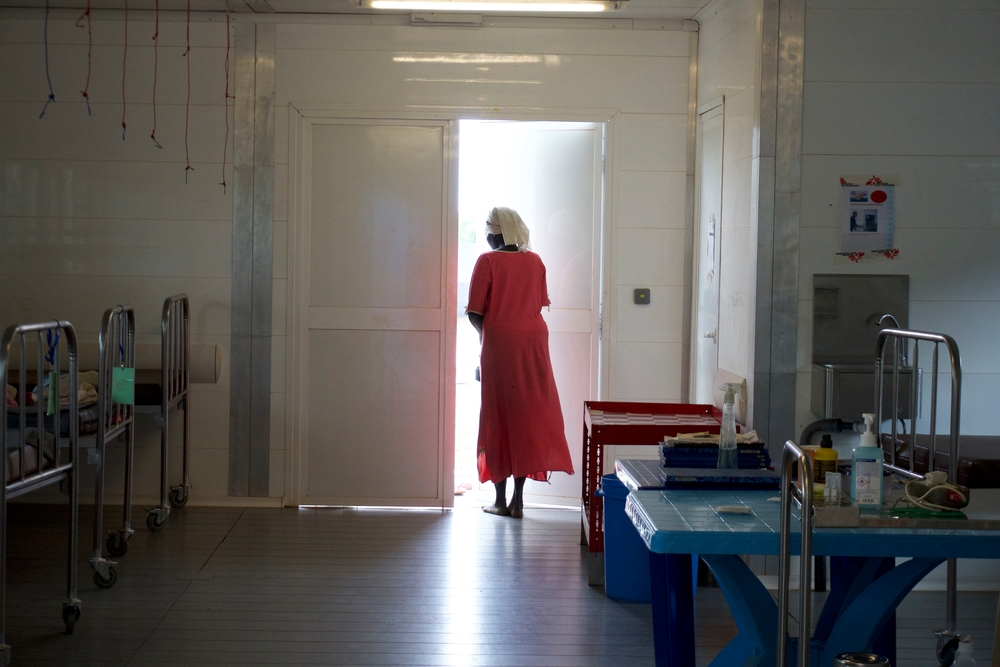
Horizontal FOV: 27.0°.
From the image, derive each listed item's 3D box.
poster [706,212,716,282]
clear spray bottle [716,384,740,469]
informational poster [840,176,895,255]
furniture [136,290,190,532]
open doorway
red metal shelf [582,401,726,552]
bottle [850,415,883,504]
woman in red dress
[{"bbox_3d":[1.021,-0.417,10.103,0.010,0.325,0.230,1,3,-1],"label":"poster"},{"bbox_3d":[0.699,0.281,6.317,0.082,0.260,0.065,1,3,4],"label":"clear spray bottle"},{"bbox_3d":[1.508,-0.484,8.545,0.220,0.315,0.010,1,3,-1],"label":"informational poster"},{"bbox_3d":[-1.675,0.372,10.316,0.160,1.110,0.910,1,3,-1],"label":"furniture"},{"bbox_3d":[0.153,-0.098,10.948,0.780,2.045,0.140,1,3,-1],"label":"open doorway"},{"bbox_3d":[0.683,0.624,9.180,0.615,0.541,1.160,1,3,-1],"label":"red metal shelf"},{"bbox_3d":[0.991,0.341,5.613,0.086,0.251,0.065,1,3,-4],"label":"bottle"},{"bbox_3d":[0.106,0.141,10.746,0.500,1.588,0.380,0,3,-15],"label":"woman in red dress"}]

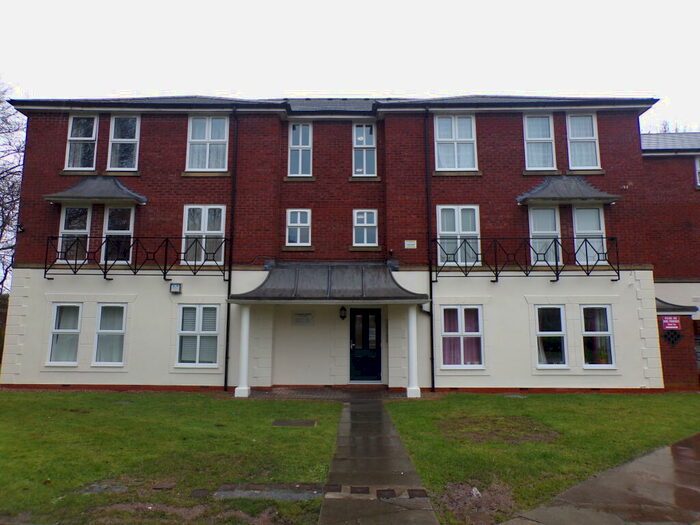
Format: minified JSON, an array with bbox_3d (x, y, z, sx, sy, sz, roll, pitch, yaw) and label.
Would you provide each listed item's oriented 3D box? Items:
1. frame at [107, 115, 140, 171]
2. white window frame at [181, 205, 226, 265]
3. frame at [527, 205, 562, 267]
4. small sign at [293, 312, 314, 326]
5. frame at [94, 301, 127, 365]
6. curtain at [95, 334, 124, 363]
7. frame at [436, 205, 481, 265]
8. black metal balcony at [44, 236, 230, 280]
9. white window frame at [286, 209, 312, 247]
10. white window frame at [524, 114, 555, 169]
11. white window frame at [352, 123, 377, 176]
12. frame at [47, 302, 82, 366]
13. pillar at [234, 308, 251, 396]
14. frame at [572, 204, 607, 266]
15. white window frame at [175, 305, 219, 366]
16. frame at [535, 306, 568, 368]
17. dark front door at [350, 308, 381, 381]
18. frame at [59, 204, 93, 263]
[{"bbox_3d":[-6.161,-3.253,13.264,0.843,1.572,0.100,0,-9,0],"label":"frame"},{"bbox_3d":[-3.871,-0.737,12.874,1.132,1.635,0.100,0,-9,0],"label":"white window frame"},{"bbox_3d":[5.183,-0.706,12.860,0.822,1.603,0.100,0,-9,1],"label":"frame"},{"bbox_3d":[-1.207,1.487,12.786,0.571,0.384,0.030,0,-8,1],"label":"small sign"},{"bbox_3d":[-6.182,1.867,12.567,0.797,1.636,0.100,0,-9,1],"label":"frame"},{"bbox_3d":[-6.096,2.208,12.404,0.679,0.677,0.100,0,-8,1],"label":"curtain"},{"bbox_3d":[2.843,-0.696,12.636,1.086,1.611,0.120,0,-8,1],"label":"frame"},{"bbox_3d":[-5.361,-0.073,12.430,4.651,1.086,0.360,0,-8,1],"label":"black metal balcony"},{"bbox_3d":[-1.402,-0.948,13.390,0.695,1.048,0.100,0,-9,1],"label":"white window frame"},{"bbox_3d":[5.187,-3.265,13.252,0.823,1.588,0.100,0,-9,1],"label":"white window frame"},{"bbox_3d":[0.419,-3.191,13.717,0.680,1.634,0.100,0,-9,1],"label":"white window frame"},{"bbox_3d":[-7.227,1.834,12.382,0.793,1.605,0.120,0,-8,1],"label":"frame"},{"bbox_3d":[-2.523,2.072,11.569,0.310,2.160,0.310,0,-9,0],"label":"pillar"},{"bbox_3d":[6.196,-0.693,12.595,0.804,1.585,0.120,0,-8,1],"label":"frame"},{"bbox_3d":[-3.909,1.901,12.541,1.087,1.614,0.100,0,-9,1],"label":"white window frame"},{"bbox_3d":[5.057,1.872,12.228,0.796,1.586,0.120,0,-8,1],"label":"frame"},{"bbox_3d":[0.429,2.193,12.964,0.814,1.912,0.060,0,-9,1],"label":"dark front door"},{"bbox_3d":[-7.200,-0.731,12.762,0.808,1.548,0.120,0,-8,1],"label":"frame"}]

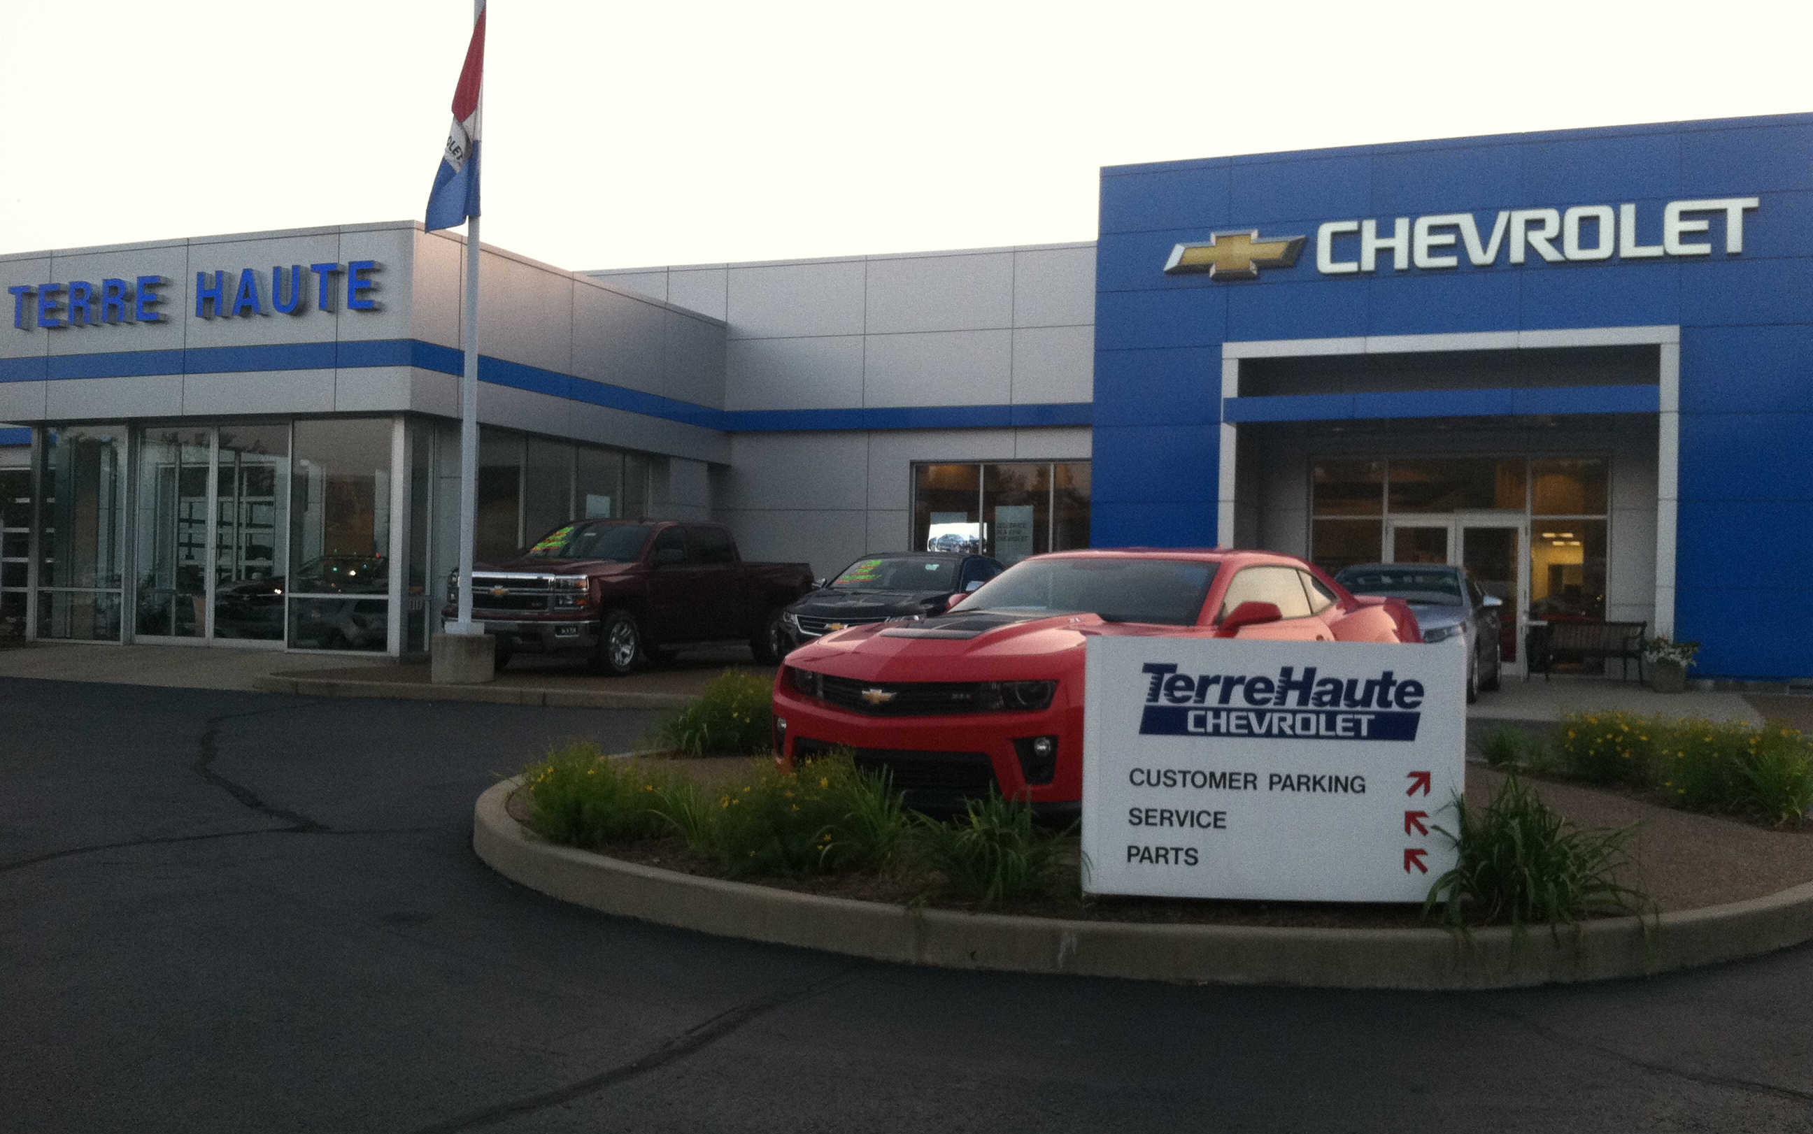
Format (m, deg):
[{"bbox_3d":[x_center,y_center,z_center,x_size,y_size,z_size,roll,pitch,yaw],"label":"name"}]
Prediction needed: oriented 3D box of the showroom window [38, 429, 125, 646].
[{"bbox_3d":[-11.832,-0.479,26.314,1.780,3.110,0.120,1,-1,23],"label":"showroom window"}]

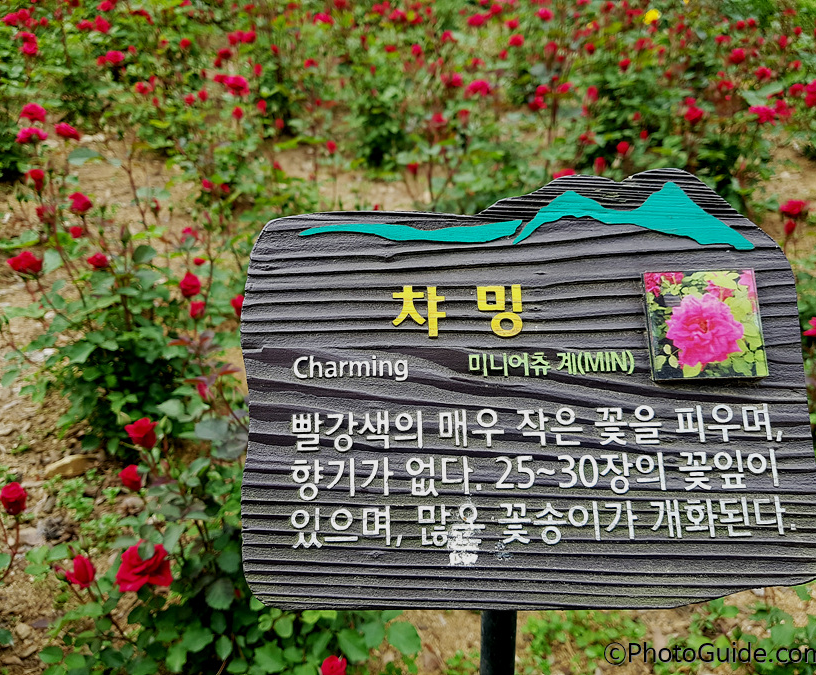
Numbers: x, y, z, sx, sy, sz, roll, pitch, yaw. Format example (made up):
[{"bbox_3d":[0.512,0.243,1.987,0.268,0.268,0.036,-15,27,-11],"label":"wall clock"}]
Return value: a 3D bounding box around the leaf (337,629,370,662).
[{"bbox_3d":[-0.077,0.433,0.950,0.041,0.009,0.051,-37,64,-27],"label":"leaf"}]

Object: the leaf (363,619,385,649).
[{"bbox_3d":[-0.046,0.394,0.900,0.030,0.010,0.041,-8,57,-6],"label":"leaf"}]

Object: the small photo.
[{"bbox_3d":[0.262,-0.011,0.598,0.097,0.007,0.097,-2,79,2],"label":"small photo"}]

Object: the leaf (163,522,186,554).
[{"bbox_3d":[-0.263,0.226,0.760,0.028,0.010,0.038,-22,68,-23],"label":"leaf"}]

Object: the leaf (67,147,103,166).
[{"bbox_3d":[-0.550,-0.308,1.150,0.058,0.040,0.010,-19,-3,-20],"label":"leaf"}]

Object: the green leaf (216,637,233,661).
[{"bbox_3d":[-0.250,0.423,0.920,0.023,0.010,0.034,-21,62,-23],"label":"green leaf"}]

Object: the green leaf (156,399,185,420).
[{"bbox_3d":[-0.334,0.101,0.950,0.040,0.010,0.034,-19,73,-20],"label":"green leaf"}]

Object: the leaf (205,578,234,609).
[{"bbox_3d":[-0.255,0.348,0.920,0.037,0.009,0.044,-1,60,-13],"label":"leaf"}]

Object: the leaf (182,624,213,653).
[{"bbox_3d":[-0.296,0.423,0.950,0.041,0.009,0.036,-14,55,-22],"label":"leaf"}]

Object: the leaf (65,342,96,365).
[{"bbox_3d":[-0.533,0.026,1.100,0.050,0.010,0.042,-23,79,-24],"label":"leaf"}]

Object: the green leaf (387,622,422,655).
[{"bbox_3d":[-0.005,0.423,0.950,0.053,0.009,0.039,29,56,21],"label":"green leaf"}]

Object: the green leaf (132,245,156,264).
[{"bbox_3d":[-0.507,-0.160,1.300,0.040,0.009,0.048,33,62,2],"label":"green leaf"}]

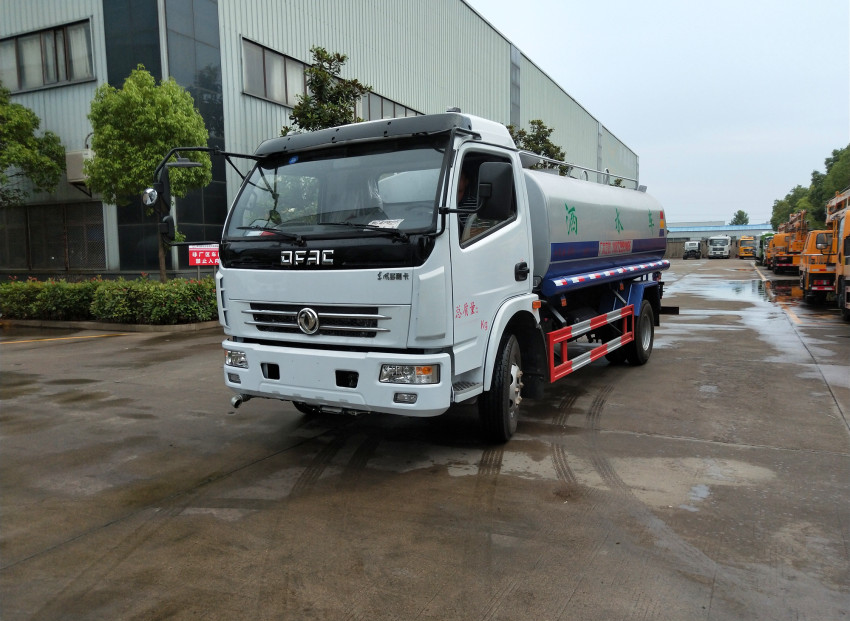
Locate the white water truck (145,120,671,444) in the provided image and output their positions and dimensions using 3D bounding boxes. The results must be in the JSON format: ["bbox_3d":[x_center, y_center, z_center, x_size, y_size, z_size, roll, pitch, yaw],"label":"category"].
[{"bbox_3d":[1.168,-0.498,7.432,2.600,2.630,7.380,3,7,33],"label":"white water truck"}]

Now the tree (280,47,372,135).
[{"bbox_3d":[-2.720,-3.571,16.946,2.800,6.900,2.800,2,7,26],"label":"tree"}]

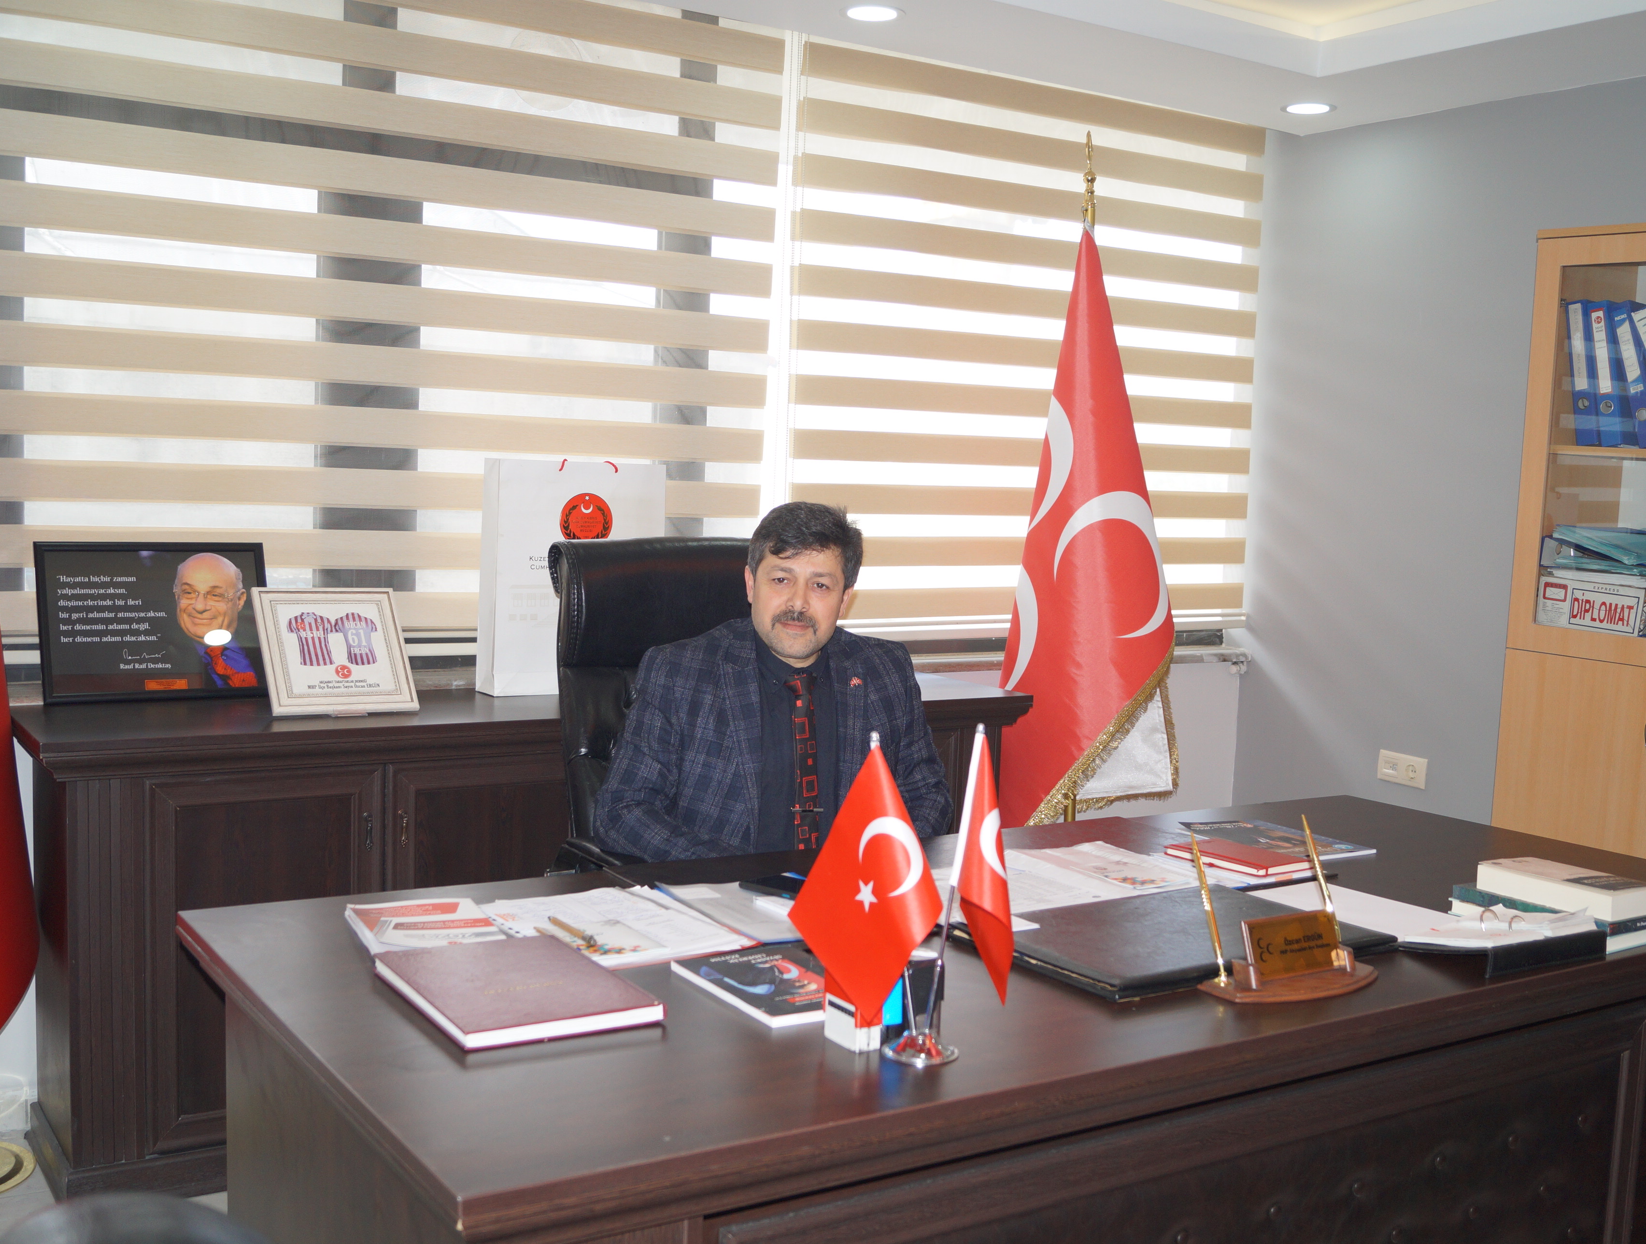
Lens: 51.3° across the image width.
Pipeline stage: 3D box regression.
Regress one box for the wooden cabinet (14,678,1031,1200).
[{"bbox_3d":[-0.543,0.566,3.643,2.104,0.805,0.436,-1,7,-32],"label":"wooden cabinet"}]

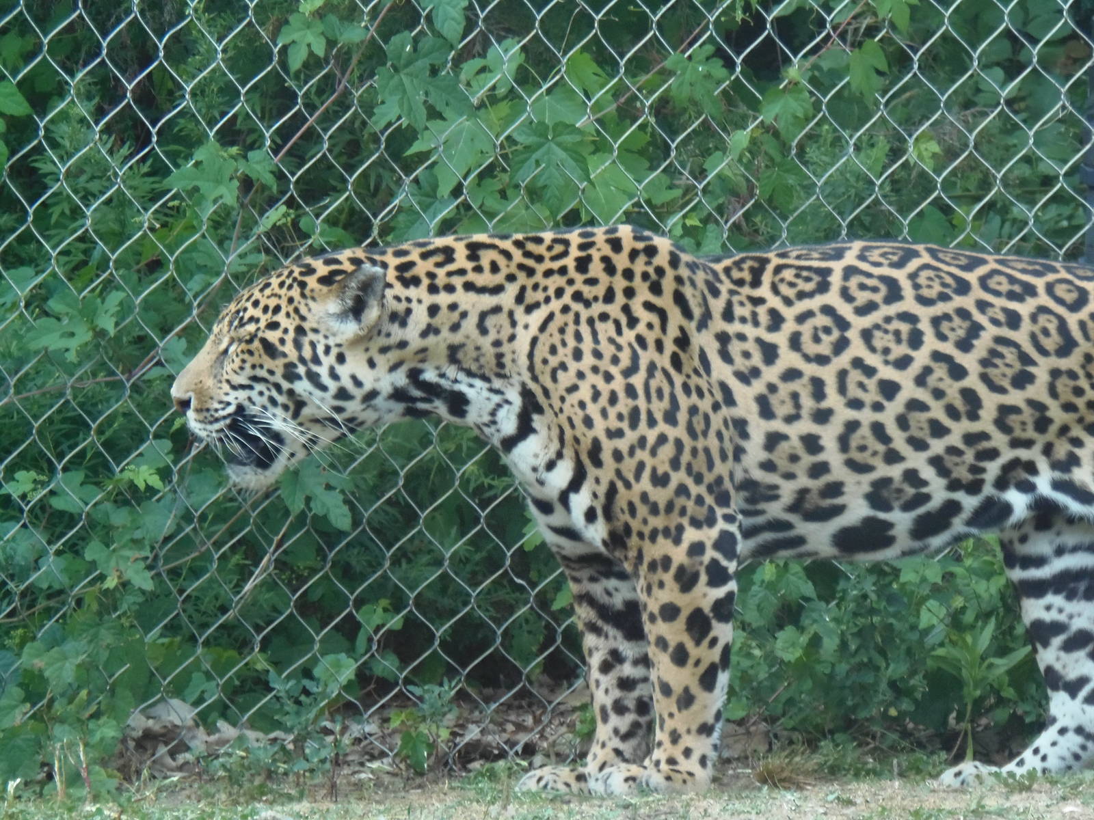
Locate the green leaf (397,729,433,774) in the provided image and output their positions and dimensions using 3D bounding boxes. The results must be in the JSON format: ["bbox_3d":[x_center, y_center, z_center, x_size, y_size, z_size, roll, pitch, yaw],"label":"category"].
[{"bbox_3d":[-0.139,0.359,9.290,0.038,0.047,0.030,0,2,0],"label":"green leaf"}]

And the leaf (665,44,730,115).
[{"bbox_3d":[0.179,-0.391,10.440,0.077,0.083,0.035,1,4,0],"label":"leaf"}]

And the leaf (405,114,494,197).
[{"bbox_3d":[-0.115,-0.305,10.520,0.104,0.094,0.040,1,4,0],"label":"leaf"}]

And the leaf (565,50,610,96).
[{"bbox_3d":[0.043,-0.358,9.410,0.047,0.053,0.030,0,2,0],"label":"leaf"}]

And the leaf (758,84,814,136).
[{"bbox_3d":[0.283,-0.355,10.440,0.066,0.060,0.030,1,4,0],"label":"leaf"}]

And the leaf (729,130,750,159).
[{"bbox_3d":[0.228,-0.314,10.460,0.025,0.035,0.014,1,4,0],"label":"leaf"}]

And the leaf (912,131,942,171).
[{"bbox_3d":[0.454,-0.310,10.530,0.036,0.048,0.018,1,4,0],"label":"leaf"}]

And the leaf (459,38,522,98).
[{"bbox_3d":[-0.059,-0.365,9.400,0.067,0.063,0.030,0,2,0],"label":"leaf"}]

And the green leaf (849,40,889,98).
[{"bbox_3d":[0.340,-0.360,9.310,0.043,0.061,0.030,0,2,0],"label":"green leaf"}]

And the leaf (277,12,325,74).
[{"bbox_3d":[-0.259,-0.389,9.310,0.051,0.063,0.030,0,2,0],"label":"leaf"}]

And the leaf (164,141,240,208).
[{"bbox_3d":[-0.364,-0.248,9.310,0.079,0.071,0.030,0,2,0],"label":"leaf"}]

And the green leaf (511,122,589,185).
[{"bbox_3d":[0.003,-0.302,10.420,0.092,0.074,0.040,1,4,0],"label":"green leaf"}]

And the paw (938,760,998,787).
[{"bbox_3d":[0.434,0.374,9.070,0.075,0.029,0.075,0,2,0],"label":"paw"}]

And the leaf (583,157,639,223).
[{"bbox_3d":[0.067,-0.234,9.390,0.061,0.072,0.030,0,2,0],"label":"leaf"}]

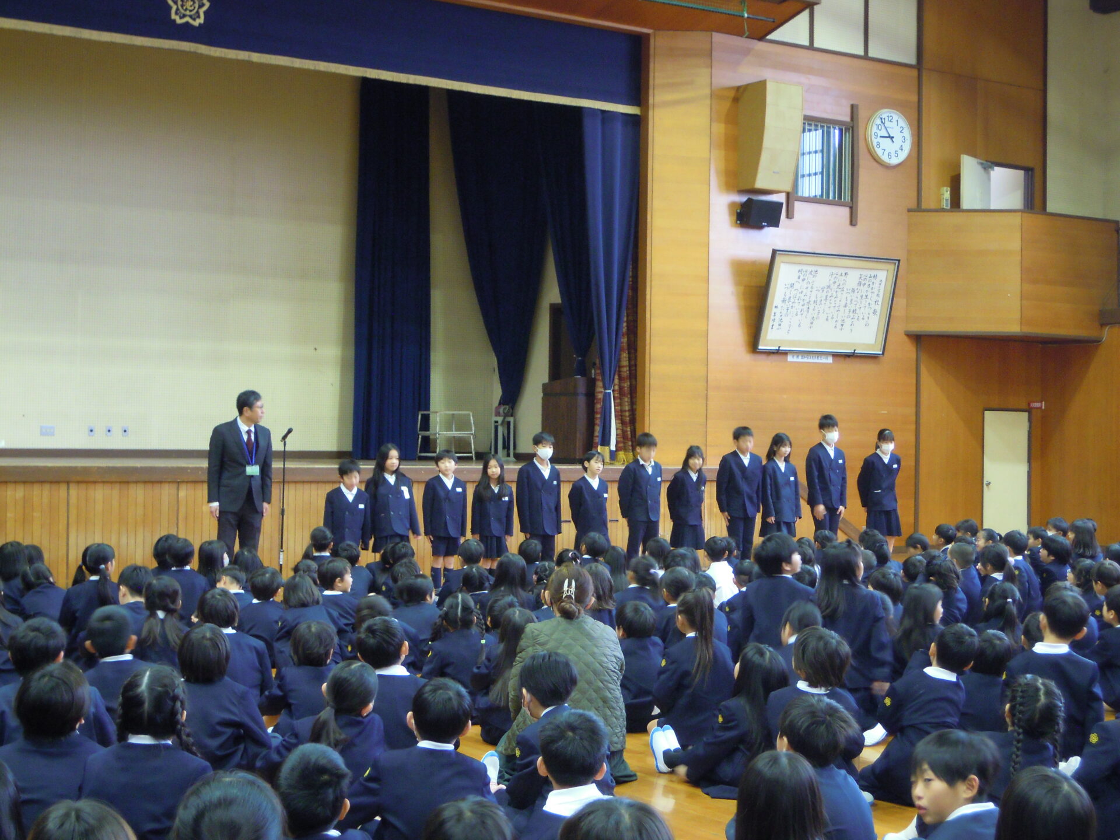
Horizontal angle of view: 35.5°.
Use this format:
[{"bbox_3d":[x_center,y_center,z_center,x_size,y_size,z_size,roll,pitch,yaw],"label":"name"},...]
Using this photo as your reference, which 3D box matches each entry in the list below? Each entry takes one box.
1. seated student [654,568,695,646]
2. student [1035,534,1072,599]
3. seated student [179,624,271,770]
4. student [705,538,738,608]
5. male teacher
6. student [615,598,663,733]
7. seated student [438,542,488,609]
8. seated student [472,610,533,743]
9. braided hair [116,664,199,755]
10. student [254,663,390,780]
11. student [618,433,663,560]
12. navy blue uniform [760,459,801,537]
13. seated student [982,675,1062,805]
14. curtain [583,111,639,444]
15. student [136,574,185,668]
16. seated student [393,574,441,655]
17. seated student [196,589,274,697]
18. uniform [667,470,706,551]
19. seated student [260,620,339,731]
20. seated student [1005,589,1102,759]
[{"bbox_3d":[0.660,1.149,9.950,0.400,0.640,0.580,1,-1,-28],"label":"seated student"},{"bbox_3d":[3.598,1.202,12.750,0.400,0.680,0.600,1,-1,-40],"label":"student"},{"bbox_3d":[-1.387,1.103,7.150,0.440,0.610,0.580,1,-1,-25],"label":"seated student"},{"bbox_3d":[1.234,1.209,13.500,0.380,0.620,0.560,1,-1,-25],"label":"student"},{"bbox_3d":[-2.526,0.612,13.800,0.470,1.710,0.280,1,-1,-35],"label":"male teacher"},{"bbox_3d":[0.342,1.110,8.080,0.370,0.590,0.520,1,-1,-20],"label":"student"},{"bbox_3d":[-0.652,1.140,12.000,0.380,0.635,0.500,1,-1,-15],"label":"seated student"},{"bbox_3d":[-0.265,1.127,7.950,0.420,0.610,0.600,1,-1,-28],"label":"seated student"},{"bbox_3d":[-1.142,0.819,4.950,0.220,0.265,0.210,1,-1,-5],"label":"braided hair"},{"bbox_3d":[-0.758,1.055,5.720,0.420,0.600,0.520,1,-1,0],"label":"student"},{"bbox_3d":[0.672,0.810,14.500,0.370,1.390,0.260,1,0,-30],"label":"student"},{"bbox_3d":[1.931,0.684,15.300,0.360,0.680,0.220,1,0,-30],"label":"navy blue uniform"},{"bbox_3d":[1.553,1.132,5.900,0.420,0.600,0.580,1,-1,-25],"label":"seated student"},{"bbox_3d":[0.560,-1.511,18.800,0.720,3.900,0.320,1,-1,-33],"label":"curtain"},{"bbox_3d":[-1.877,1.092,8.339,0.390,0.700,0.550,1,0,-6],"label":"student"},{"bbox_3d":[-0.805,1.140,9.600,0.410,0.610,0.580,1,-1,-15],"label":"seated student"},{"bbox_3d":[-1.472,1.065,7.870,0.370,0.635,0.520,1,-1,-15],"label":"seated student"},{"bbox_3d":[1.158,0.825,16.000,0.320,0.745,0.210,1,-1,-33],"label":"uniform"},{"bbox_3d":[-0.936,1.094,6.539,0.410,0.700,0.550,1,0,-6],"label":"seated student"},{"bbox_3d":[2.018,1.052,7.150,0.410,0.710,0.500,1,-1,0],"label":"seated student"}]

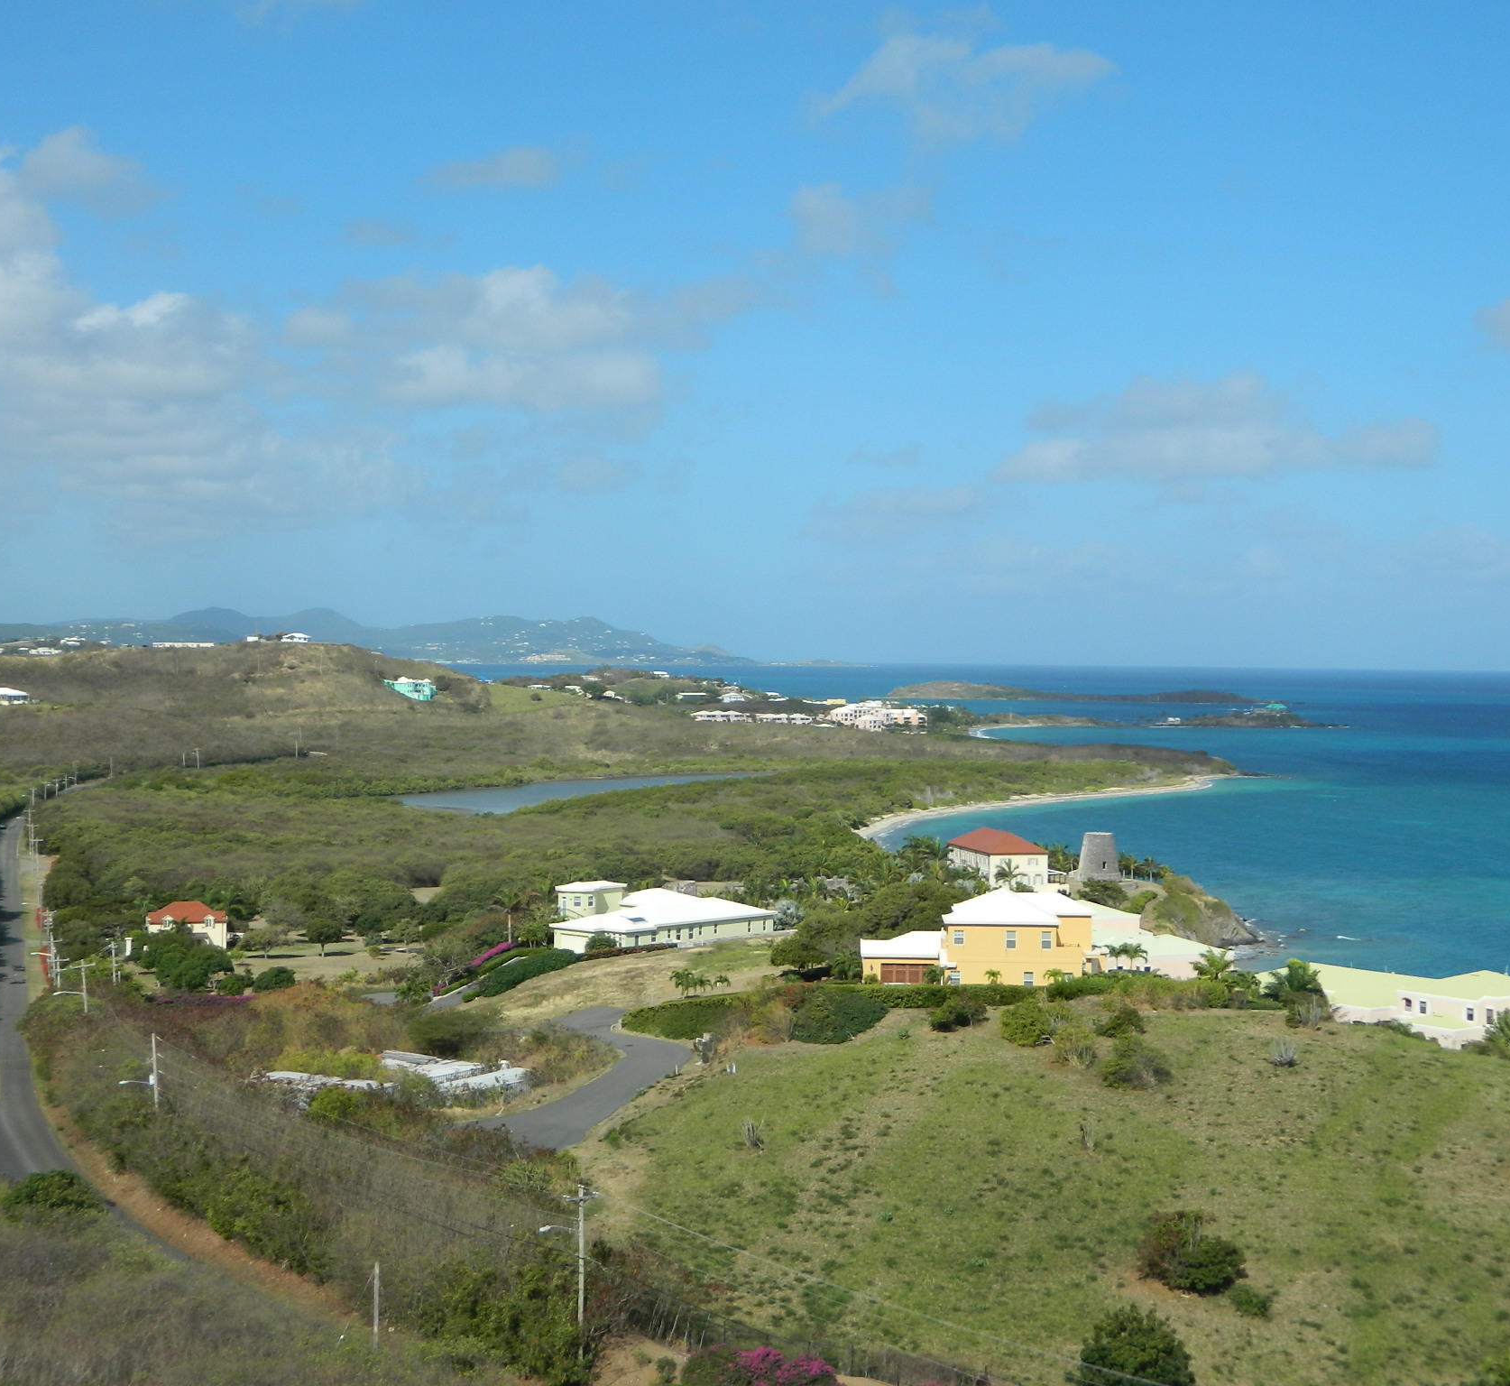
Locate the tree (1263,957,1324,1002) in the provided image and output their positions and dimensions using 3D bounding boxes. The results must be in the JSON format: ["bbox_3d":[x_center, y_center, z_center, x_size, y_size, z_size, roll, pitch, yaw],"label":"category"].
[{"bbox_3d":[43.570,23.420,203.000,5.000,4.000,4.800,1,1,0],"label":"tree"}]

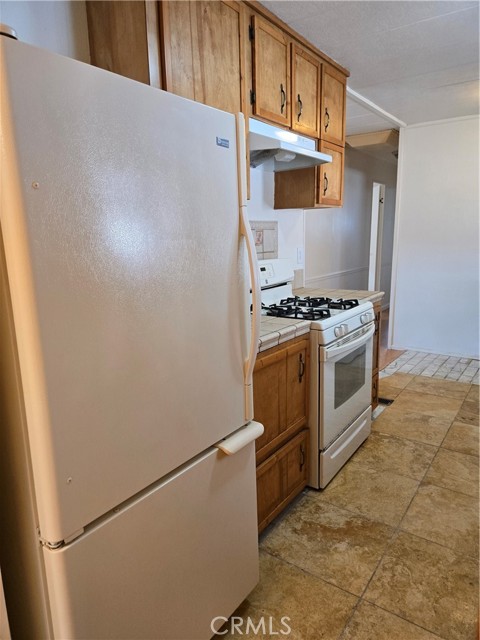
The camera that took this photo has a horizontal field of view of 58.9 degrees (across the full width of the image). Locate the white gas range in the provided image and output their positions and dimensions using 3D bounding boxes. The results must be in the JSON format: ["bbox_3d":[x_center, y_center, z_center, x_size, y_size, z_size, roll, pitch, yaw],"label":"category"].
[{"bbox_3d":[0.359,0.237,2.560,0.715,1.140,0.760,7,14,35],"label":"white gas range"}]

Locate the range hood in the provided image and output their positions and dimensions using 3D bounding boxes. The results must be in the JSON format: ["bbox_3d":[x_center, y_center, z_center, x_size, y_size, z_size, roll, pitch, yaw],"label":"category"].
[{"bbox_3d":[0.178,-0.980,2.417,0.420,0.150,0.760,7,14,35],"label":"range hood"}]

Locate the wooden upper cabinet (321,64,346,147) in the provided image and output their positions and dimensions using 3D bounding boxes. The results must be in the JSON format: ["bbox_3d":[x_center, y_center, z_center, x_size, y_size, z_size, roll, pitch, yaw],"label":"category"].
[{"bbox_3d":[0.485,-1.391,2.865,0.320,0.445,0.395,7,14,35],"label":"wooden upper cabinet"}]

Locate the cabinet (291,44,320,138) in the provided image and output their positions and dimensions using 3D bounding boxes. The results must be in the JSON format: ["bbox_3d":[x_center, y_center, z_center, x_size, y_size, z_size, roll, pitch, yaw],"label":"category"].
[{"bbox_3d":[0.259,-1.318,2.559,0.320,0.440,0.350,7,14,35],"label":"cabinet"}]

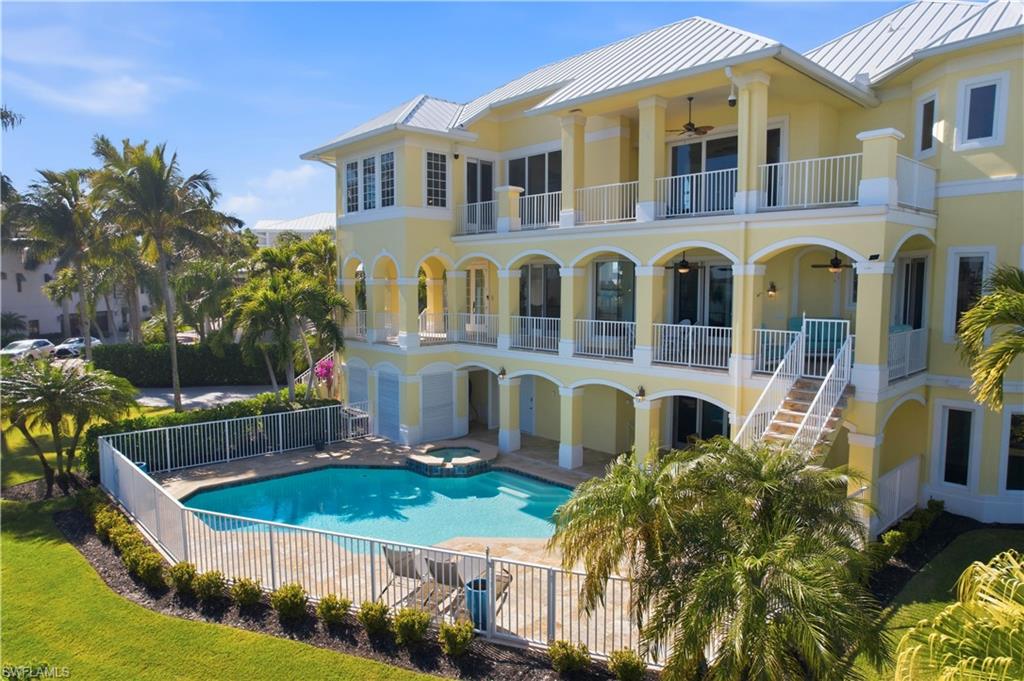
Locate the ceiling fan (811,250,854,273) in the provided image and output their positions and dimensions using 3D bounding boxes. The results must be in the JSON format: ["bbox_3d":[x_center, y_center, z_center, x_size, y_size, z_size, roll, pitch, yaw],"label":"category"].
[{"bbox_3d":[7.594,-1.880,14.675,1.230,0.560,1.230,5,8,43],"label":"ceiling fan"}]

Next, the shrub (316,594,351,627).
[{"bbox_3d":[-2.863,4.273,10.008,0.520,0.430,0.520,-2,6,-17],"label":"shrub"}]

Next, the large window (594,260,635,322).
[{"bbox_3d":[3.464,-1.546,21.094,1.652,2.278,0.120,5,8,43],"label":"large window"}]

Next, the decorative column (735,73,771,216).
[{"bbox_3d":[5.185,-4.229,13.555,0.556,2.931,0.530,-5,8,-44],"label":"decorative column"}]

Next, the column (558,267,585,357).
[{"bbox_3d":[1.693,-0.787,17.509,0.530,2.470,0.519,-5,8,-44],"label":"column"}]

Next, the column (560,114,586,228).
[{"bbox_3d":[1.719,-4.658,17.449,0.520,2.980,0.510,5,8,43],"label":"column"}]

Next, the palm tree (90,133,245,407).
[{"bbox_3d":[-14.342,-2.652,26.139,5.400,11.527,5.400,-4,6,-29],"label":"palm tree"}]

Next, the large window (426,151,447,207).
[{"bbox_3d":[-2.490,-5.260,20.500,0.770,1.760,0.120,-5,7,-39],"label":"large window"}]

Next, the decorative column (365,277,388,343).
[{"bbox_3d":[-4.524,-0.976,21.078,0.488,2.226,0.504,-5,8,-44],"label":"decorative column"}]

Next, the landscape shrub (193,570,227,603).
[{"bbox_3d":[-5.320,4.326,11.003,0.540,0.535,0.540,5,8,43],"label":"landscape shrub"}]

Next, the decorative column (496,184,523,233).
[{"bbox_3d":[-0.094,-3.959,19.056,0.610,1.378,0.625,-5,8,-44],"label":"decorative column"}]

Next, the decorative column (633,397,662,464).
[{"bbox_3d":[3.545,2.673,16.373,0.540,2.398,0.529,-5,8,-43],"label":"decorative column"}]

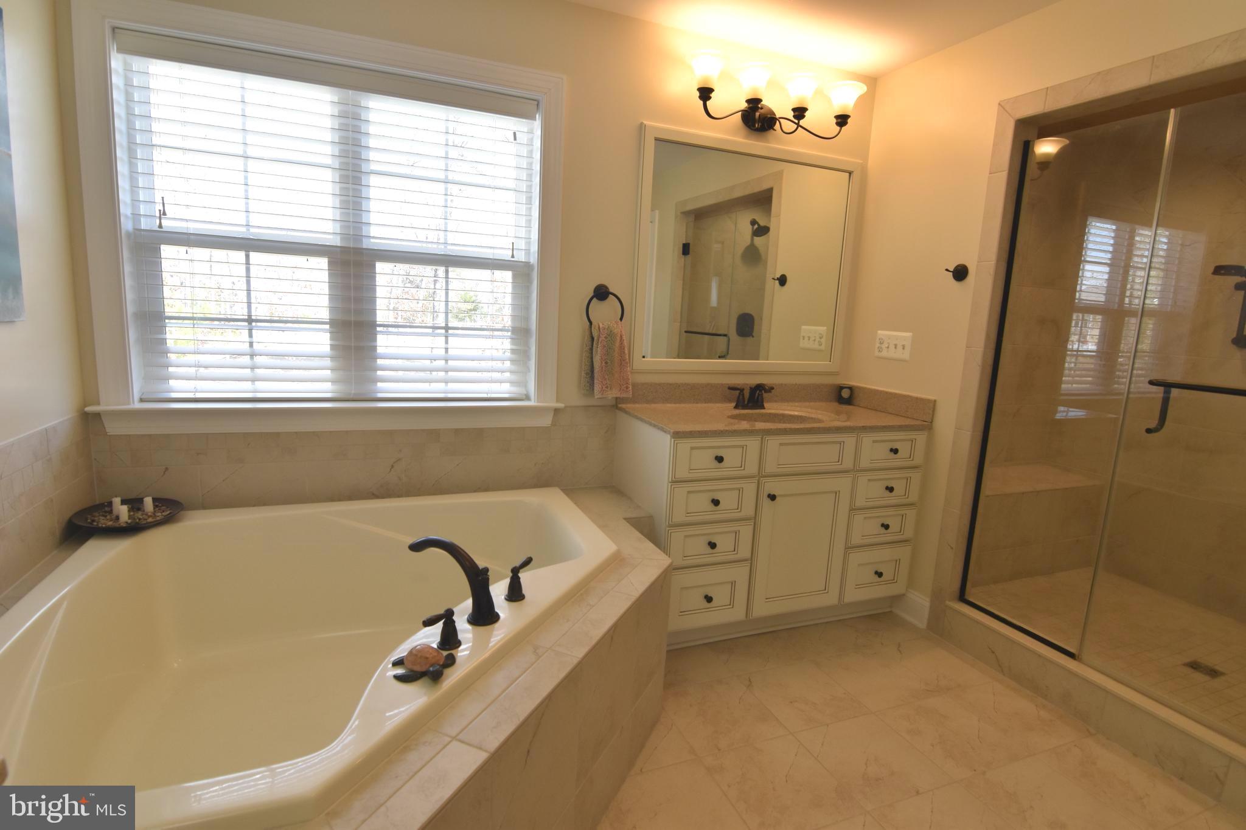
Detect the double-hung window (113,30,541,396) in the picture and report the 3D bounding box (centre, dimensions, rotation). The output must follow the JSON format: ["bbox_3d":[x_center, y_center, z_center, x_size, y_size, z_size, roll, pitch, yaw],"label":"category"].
[{"bbox_3d":[-0.990,-0.632,2.171,1.332,1.175,0.101,-1,10,-20],"label":"double-hung window"}]

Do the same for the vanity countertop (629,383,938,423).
[{"bbox_3d":[0.644,-0.051,2.528,1.221,0.102,0.562,-1,10,-20],"label":"vanity countertop"}]

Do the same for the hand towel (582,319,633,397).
[{"bbox_3d":[-0.059,-0.234,2.477,0.208,0.325,0.080,-1,10,-20],"label":"hand towel"}]

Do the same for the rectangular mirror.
[{"bbox_3d":[0.586,-0.699,2.675,1.123,1.010,0.035,-1,10,-20],"label":"rectangular mirror"}]

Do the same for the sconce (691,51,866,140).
[{"bbox_3d":[0.643,-1.303,2.465,0.839,0.223,0.261,-1,10,-20],"label":"sconce"}]

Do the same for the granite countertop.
[{"bbox_3d":[0.642,0.014,2.539,1.219,0.030,0.562,-1,10,-20],"label":"granite countertop"}]

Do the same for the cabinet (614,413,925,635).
[{"bbox_3d":[0.622,0.439,2.619,1.209,0.834,0.543,-1,10,-20],"label":"cabinet"}]

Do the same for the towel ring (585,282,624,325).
[{"bbox_3d":[-0.078,-0.447,2.453,0.171,0.193,0.070,-1,10,-20],"label":"towel ring"}]

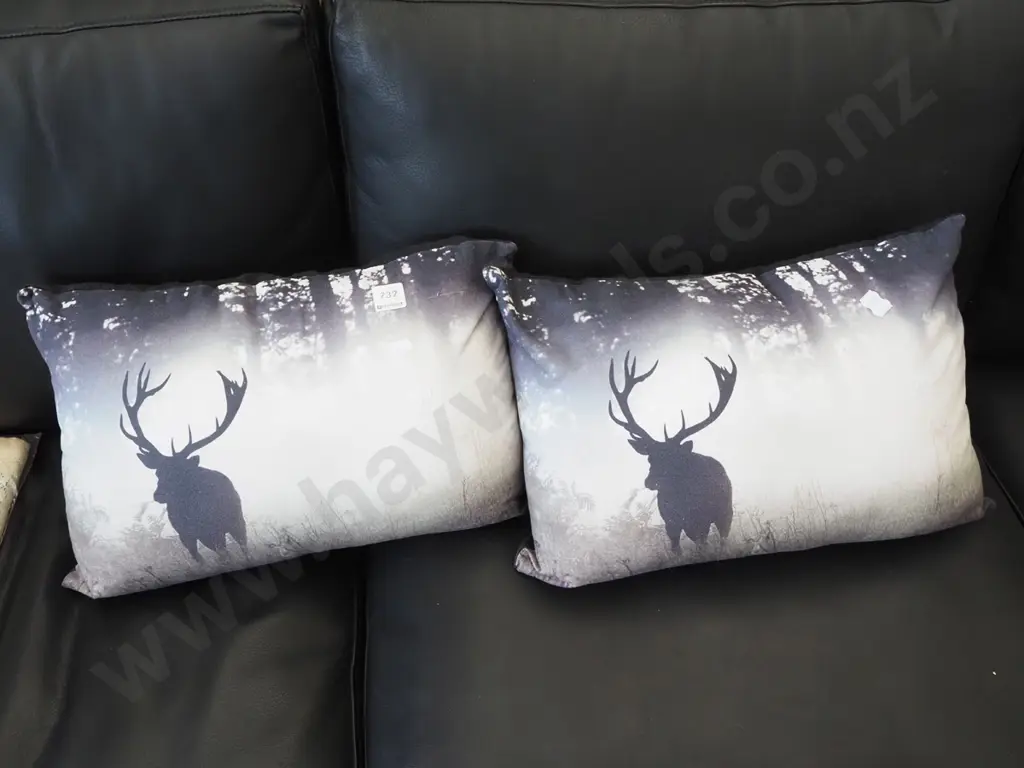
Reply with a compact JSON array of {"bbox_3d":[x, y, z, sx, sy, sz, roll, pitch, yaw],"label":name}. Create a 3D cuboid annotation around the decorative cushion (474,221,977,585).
[{"bbox_3d":[0.237,0.013,0.828,0.485,0.305,0.130,-7,8,-6],"label":"decorative cushion"}]

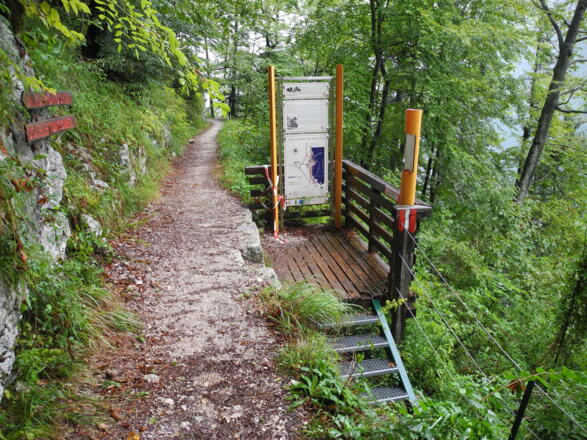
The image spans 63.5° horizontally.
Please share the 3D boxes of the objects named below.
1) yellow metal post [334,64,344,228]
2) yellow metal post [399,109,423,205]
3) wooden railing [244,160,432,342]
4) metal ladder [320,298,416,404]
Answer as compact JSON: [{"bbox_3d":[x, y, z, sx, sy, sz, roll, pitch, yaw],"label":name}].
[{"bbox_3d":[0.664,-0.992,6.792,0.095,2.359,0.095,-5,18,-11],"label":"yellow metal post"},{"bbox_3d":[1.140,-0.607,4.656,0.151,0.944,0.151,-5,18,-11],"label":"yellow metal post"},{"bbox_3d":[0.346,0.268,6.044,1.632,1.565,2.653,-5,18,-11],"label":"wooden railing"},{"bbox_3d":[0.657,1.279,4.513,0.738,0.644,1.132,-5,18,-11],"label":"metal ladder"}]

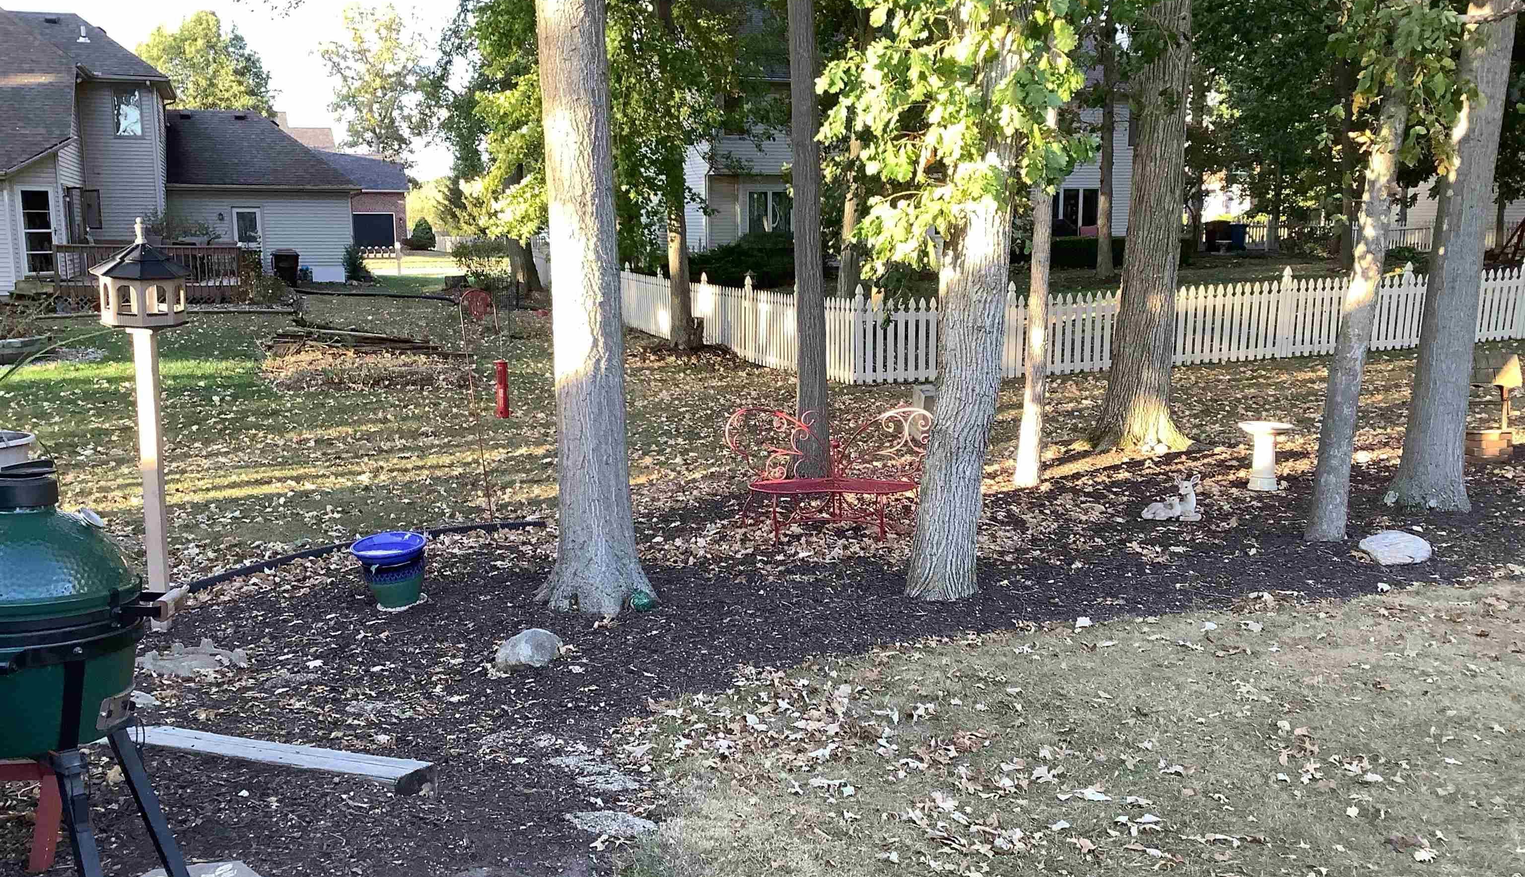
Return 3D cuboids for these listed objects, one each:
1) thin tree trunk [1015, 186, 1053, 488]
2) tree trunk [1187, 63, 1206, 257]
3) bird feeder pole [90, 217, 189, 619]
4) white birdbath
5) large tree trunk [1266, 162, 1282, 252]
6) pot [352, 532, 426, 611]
[{"bbox_3d":[2.207,-0.826,11.027,0.220,2.396,0.200,1,9,0],"label":"thin tree trunk"},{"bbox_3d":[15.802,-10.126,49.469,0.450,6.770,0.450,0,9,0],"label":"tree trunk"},{"bbox_3d":[-3.185,-0.064,7.062,0.520,2.129,0.520,-1,9,-5],"label":"bird feeder pole"},{"bbox_3d":[4.047,0.126,10.994,0.448,0.516,0.448,0,9,0],"label":"white birdbath"},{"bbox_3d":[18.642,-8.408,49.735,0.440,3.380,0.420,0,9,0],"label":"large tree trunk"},{"bbox_3d":[-2.044,0.745,7.618,0.424,0.350,0.424,-4,9,0],"label":"pot"}]

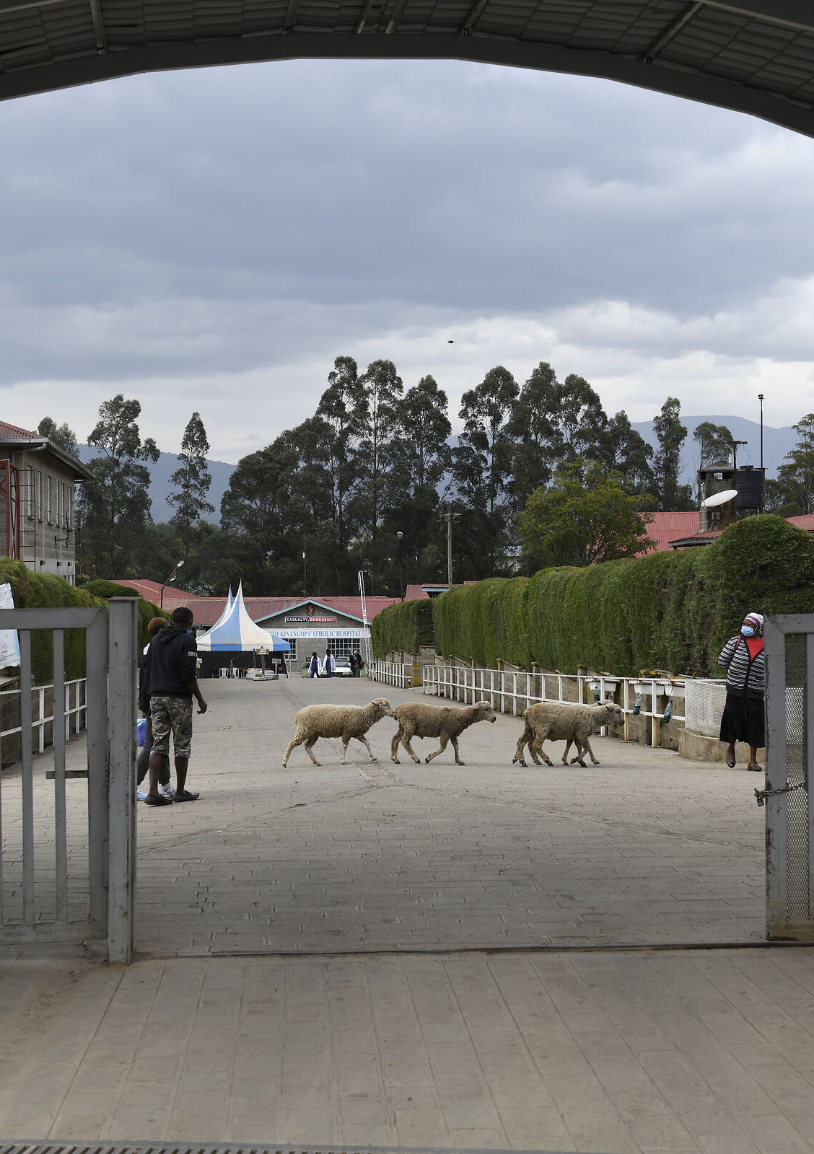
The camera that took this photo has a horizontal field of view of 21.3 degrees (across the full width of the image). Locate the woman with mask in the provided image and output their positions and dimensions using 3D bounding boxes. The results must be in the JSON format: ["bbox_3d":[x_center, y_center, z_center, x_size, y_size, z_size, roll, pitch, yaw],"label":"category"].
[{"bbox_3d":[3.480,1.170,22.300,0.560,1.620,0.400,0,0,10],"label":"woman with mask"}]

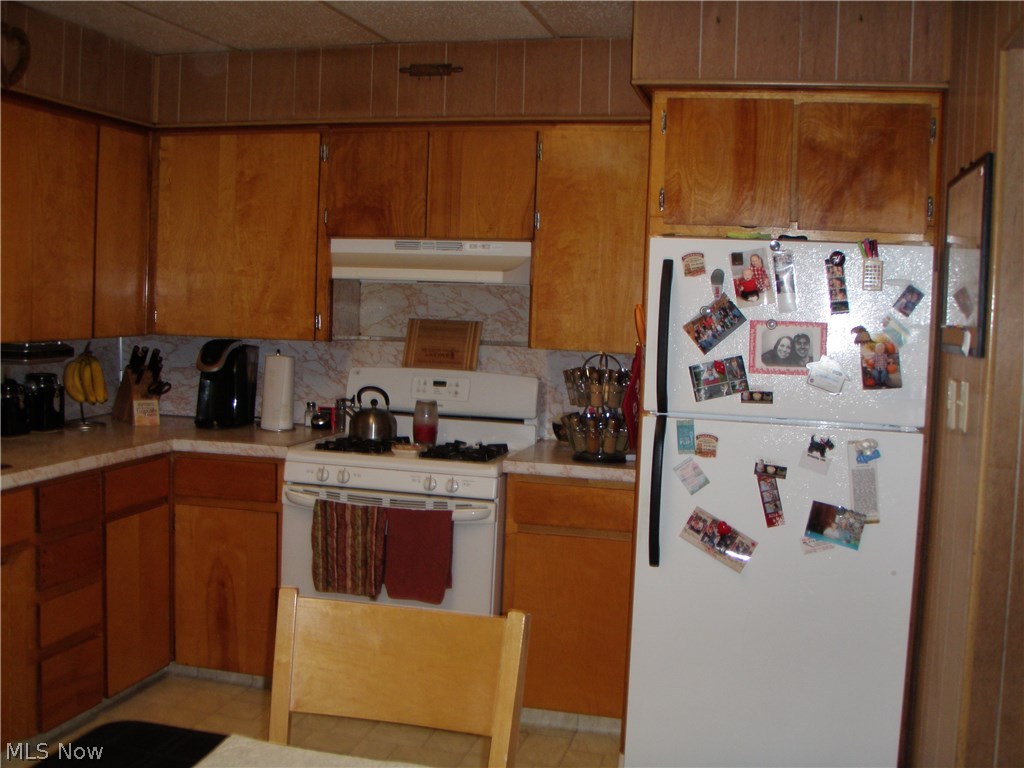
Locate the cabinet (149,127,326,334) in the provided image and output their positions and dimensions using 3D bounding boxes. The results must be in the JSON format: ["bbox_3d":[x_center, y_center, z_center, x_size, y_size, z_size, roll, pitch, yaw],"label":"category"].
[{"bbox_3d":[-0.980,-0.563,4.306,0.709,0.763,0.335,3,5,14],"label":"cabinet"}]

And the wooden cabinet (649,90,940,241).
[{"bbox_3d":[0.867,-0.636,3.481,0.830,0.420,0.680,3,4,14],"label":"wooden cabinet"}]

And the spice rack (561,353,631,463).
[{"bbox_3d":[0.307,0.073,3.788,0.260,0.360,0.260,3,4,14],"label":"spice rack"}]

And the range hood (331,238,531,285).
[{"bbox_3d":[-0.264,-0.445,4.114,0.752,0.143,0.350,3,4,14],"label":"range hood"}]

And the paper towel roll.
[{"bbox_3d":[-0.893,0.028,4.292,0.135,0.300,0.135,2,4,0],"label":"paper towel roll"}]

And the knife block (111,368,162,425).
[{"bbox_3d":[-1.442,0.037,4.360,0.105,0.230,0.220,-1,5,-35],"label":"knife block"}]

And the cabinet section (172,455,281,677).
[{"bbox_3d":[-0.933,0.622,4.329,0.472,0.790,0.610,3,5,15],"label":"cabinet section"}]

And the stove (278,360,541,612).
[{"bbox_3d":[-0.343,0.557,3.962,0.760,1.155,0.715,3,4,14],"label":"stove"}]

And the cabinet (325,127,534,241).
[{"bbox_3d":[-0.266,-0.724,4.112,0.795,0.415,0.320,3,4,14],"label":"cabinet"}]

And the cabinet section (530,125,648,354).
[{"bbox_3d":[0.323,-0.516,4.071,0.428,0.790,0.311,3,5,15],"label":"cabinet section"}]

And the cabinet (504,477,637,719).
[{"bbox_3d":[0.254,0.675,3.900,0.453,0.780,0.610,3,4,14],"label":"cabinet"}]

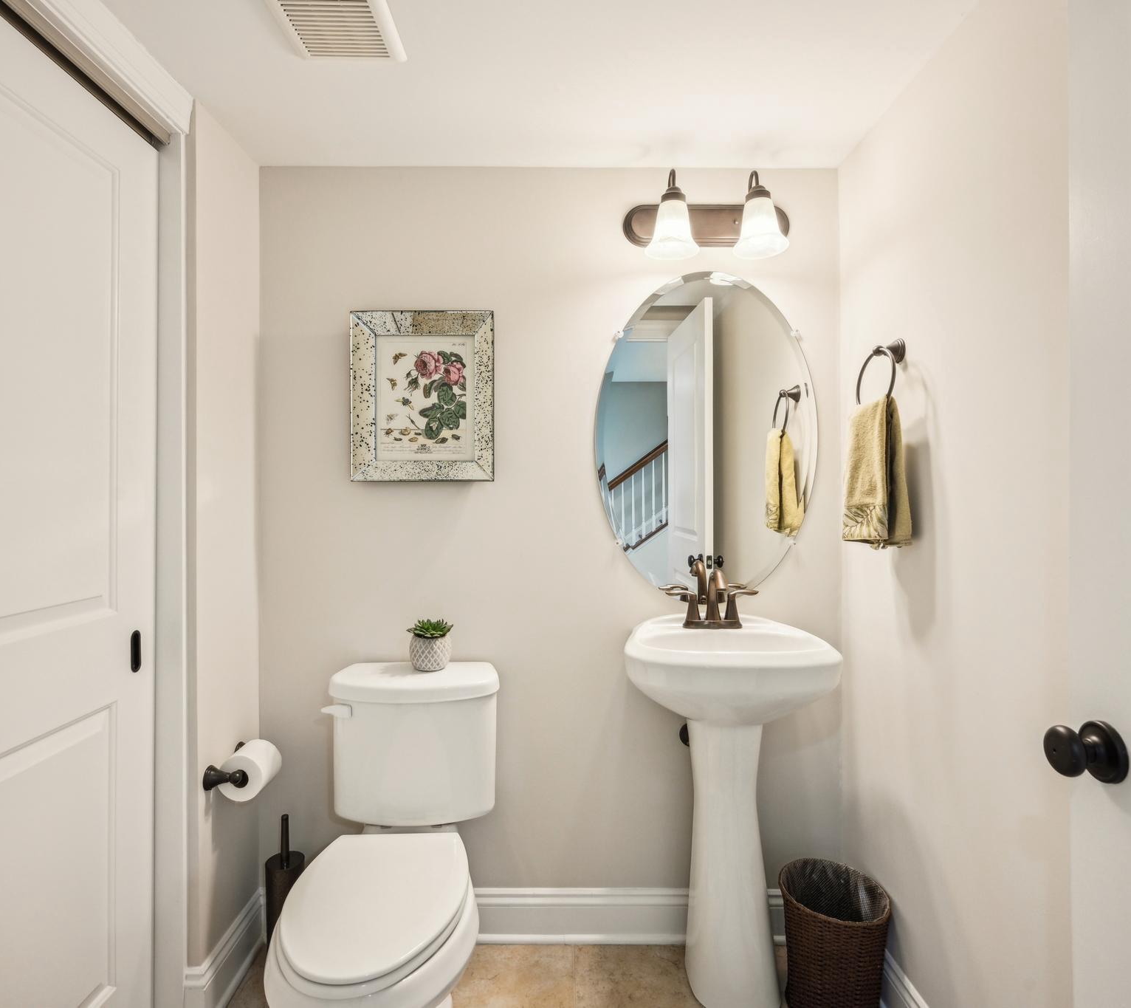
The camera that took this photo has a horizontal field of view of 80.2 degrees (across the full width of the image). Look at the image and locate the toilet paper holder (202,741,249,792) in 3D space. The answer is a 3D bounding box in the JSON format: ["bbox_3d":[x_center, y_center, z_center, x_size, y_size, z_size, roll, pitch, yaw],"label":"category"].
[{"bbox_3d":[-0.794,0.635,1.645,0.076,0.058,0.203,0,1,0],"label":"toilet paper holder"}]

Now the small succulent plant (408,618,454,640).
[{"bbox_3d":[-0.347,0.318,1.715,0.115,0.053,0.112,0,1,0],"label":"small succulent plant"}]

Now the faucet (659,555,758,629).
[{"bbox_3d":[0.386,0.245,1.712,0.246,0.158,0.168,0,1,0],"label":"faucet"}]

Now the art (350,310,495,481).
[{"bbox_3d":[-0.381,-0.287,1.810,0.385,0.457,0.045,0,1,0],"label":"art"}]

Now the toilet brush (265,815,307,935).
[{"bbox_3d":[-0.725,1.003,1.740,0.100,0.405,0.100,0,1,0],"label":"toilet brush"}]

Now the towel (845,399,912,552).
[{"bbox_3d":[0.693,-0.070,1.497,0.080,0.330,0.195,0,1,0],"label":"towel"}]

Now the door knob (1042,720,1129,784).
[{"bbox_3d":[0.565,0.275,0.742,0.058,0.070,0.070,0,1,5],"label":"door knob"}]

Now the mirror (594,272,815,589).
[{"bbox_3d":[0.384,-0.178,1.827,0.608,0.905,0.016,0,1,0],"label":"mirror"}]

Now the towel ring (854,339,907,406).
[{"bbox_3d":[0.720,-0.279,1.497,0.068,0.180,0.170,0,1,0],"label":"towel ring"}]

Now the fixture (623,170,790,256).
[{"bbox_3d":[0.384,-0.757,1.732,0.452,0.237,0.190,0,1,0],"label":"fixture"}]

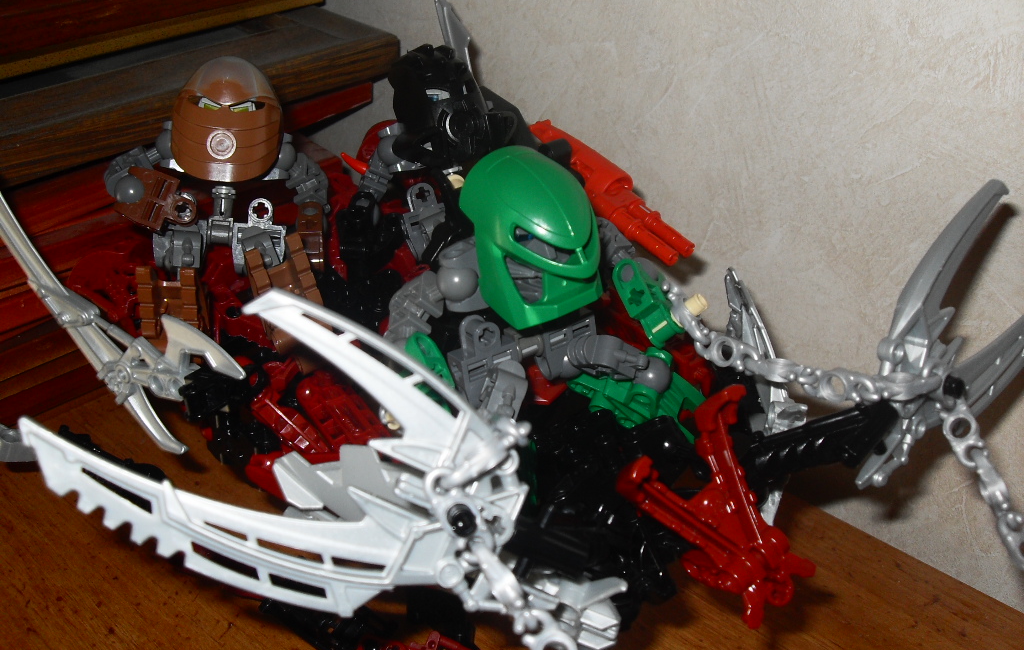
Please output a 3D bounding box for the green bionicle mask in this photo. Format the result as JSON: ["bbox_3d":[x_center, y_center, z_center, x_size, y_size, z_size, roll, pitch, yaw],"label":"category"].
[{"bbox_3d":[0.008,-0.022,0.268,0.032,0.041,0.031,-21,31,-32],"label":"green bionicle mask"}]

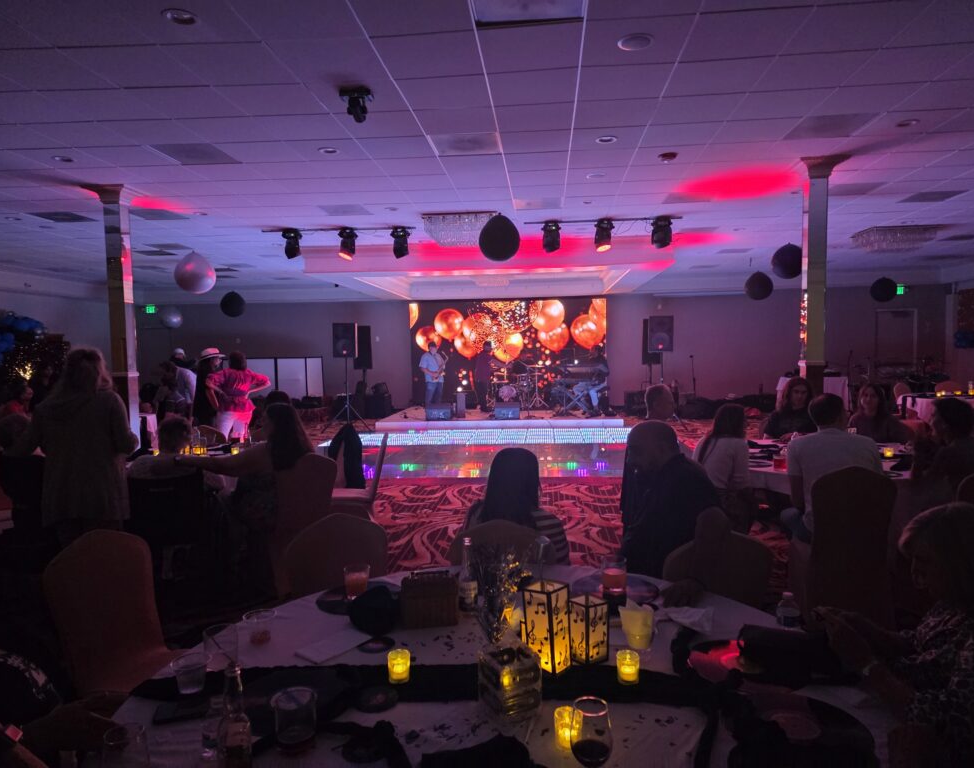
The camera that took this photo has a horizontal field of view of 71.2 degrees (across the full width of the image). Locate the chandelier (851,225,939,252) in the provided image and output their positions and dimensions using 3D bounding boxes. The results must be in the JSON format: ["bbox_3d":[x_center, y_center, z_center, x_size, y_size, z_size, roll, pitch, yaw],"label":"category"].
[{"bbox_3d":[6.607,-2.305,11.097,1.020,0.350,1.020,-1,3,5],"label":"chandelier"}]

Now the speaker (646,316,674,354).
[{"bbox_3d":[3.286,-0.935,12.830,0.440,0.680,0.380,-1,3,8],"label":"speaker"}]

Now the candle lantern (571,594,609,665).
[{"bbox_3d":[0.275,0.664,1.835,0.073,0.157,0.073,-3,3,-35],"label":"candle lantern"}]

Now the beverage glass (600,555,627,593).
[{"bbox_3d":[0.429,0.648,2.310,0.084,0.097,0.084,-1,2,0],"label":"beverage glass"}]

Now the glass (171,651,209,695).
[{"bbox_3d":[-0.734,0.709,1.673,0.086,0.078,0.086,-1,2,0],"label":"glass"}]

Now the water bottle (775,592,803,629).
[{"bbox_3d":[0.835,0.649,1.881,0.063,0.140,0.063,-1,3,5],"label":"water bottle"}]

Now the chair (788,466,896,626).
[{"bbox_3d":[2.009,0.880,3.831,0.450,0.910,0.570,0,3,17],"label":"chair"}]

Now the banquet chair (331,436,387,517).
[{"bbox_3d":[-1.089,0.871,5.490,0.570,0.930,0.450,-1,3,-2],"label":"banquet chair"}]

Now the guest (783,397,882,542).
[{"bbox_3d":[2.050,0.707,4.156,0.560,1.310,0.750,-1,3,7],"label":"guest"}]

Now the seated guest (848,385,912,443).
[{"bbox_3d":[3.176,0.629,5.563,0.520,1.230,0.780,1,3,32],"label":"seated guest"}]

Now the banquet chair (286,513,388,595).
[{"bbox_3d":[-0.495,1.003,2.637,0.460,0.920,0.550,-2,3,-30],"label":"banquet chair"}]

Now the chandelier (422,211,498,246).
[{"bbox_3d":[-0.307,-2.098,9.326,0.975,0.290,0.970,-1,3,5],"label":"chandelier"}]

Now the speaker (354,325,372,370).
[{"bbox_3d":[-3.013,-0.878,16.600,0.420,1.030,0.420,-1,3,5],"label":"speaker"}]

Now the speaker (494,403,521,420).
[{"bbox_3d":[0.443,0.582,14.500,0.540,0.360,0.400,-1,3,5],"label":"speaker"}]

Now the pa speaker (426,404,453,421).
[{"bbox_3d":[-0.960,0.550,13.735,0.540,0.320,0.420,-1,3,5],"label":"pa speaker"}]

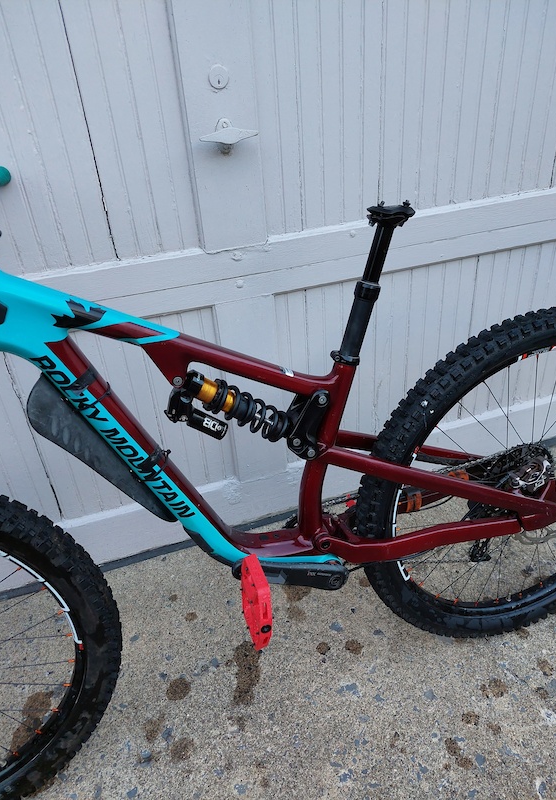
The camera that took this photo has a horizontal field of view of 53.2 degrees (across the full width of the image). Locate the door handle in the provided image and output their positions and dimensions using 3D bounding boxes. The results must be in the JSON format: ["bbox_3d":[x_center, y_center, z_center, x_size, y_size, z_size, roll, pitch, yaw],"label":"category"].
[{"bbox_3d":[-0.096,-0.504,1.063,0.116,0.063,0.052,-13,32,-14],"label":"door handle"}]

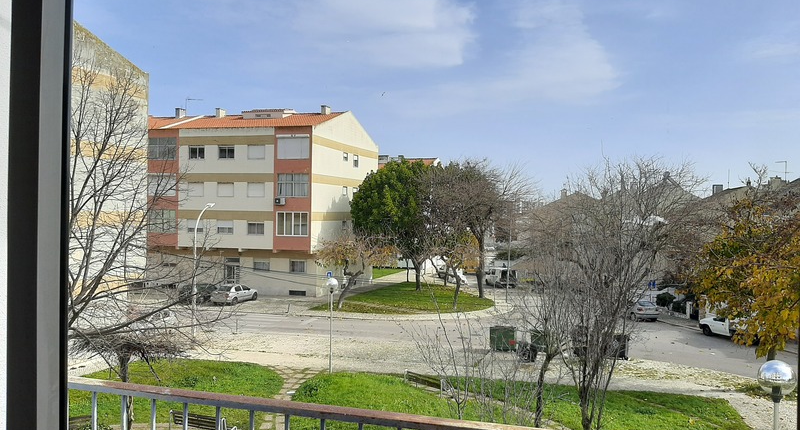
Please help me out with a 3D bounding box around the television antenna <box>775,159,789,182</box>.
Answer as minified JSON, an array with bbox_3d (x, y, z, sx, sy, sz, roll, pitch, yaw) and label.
[{"bbox_3d":[27.512,-3.209,45.000,1.010,1.587,0.600,1,1,0],"label":"television antenna"}]

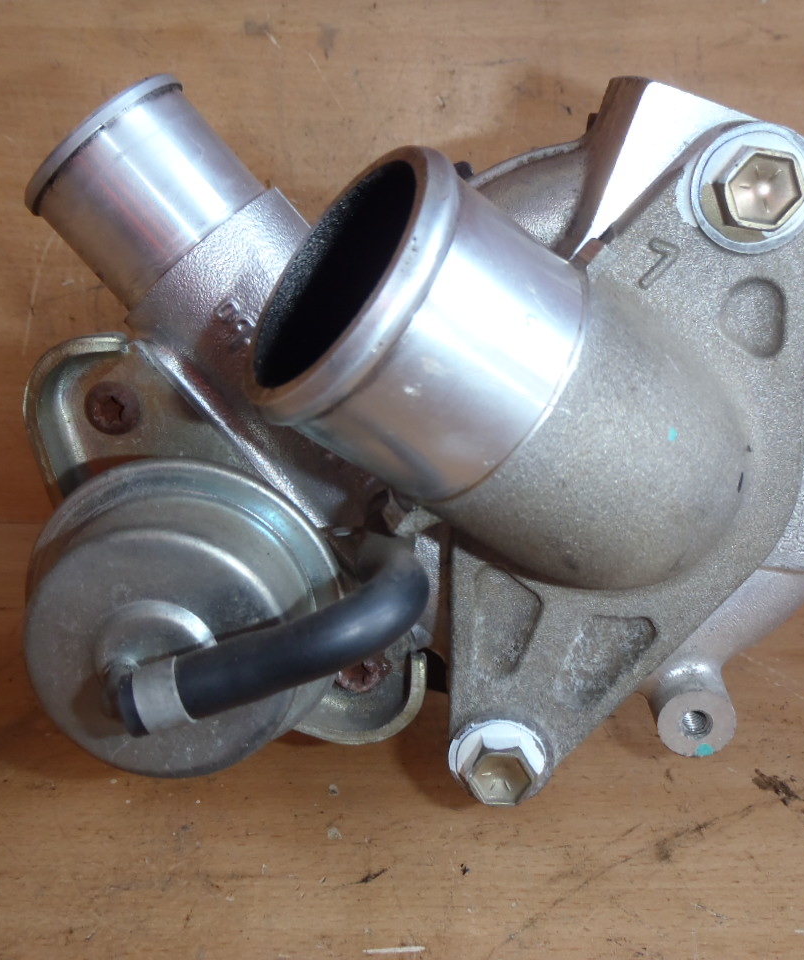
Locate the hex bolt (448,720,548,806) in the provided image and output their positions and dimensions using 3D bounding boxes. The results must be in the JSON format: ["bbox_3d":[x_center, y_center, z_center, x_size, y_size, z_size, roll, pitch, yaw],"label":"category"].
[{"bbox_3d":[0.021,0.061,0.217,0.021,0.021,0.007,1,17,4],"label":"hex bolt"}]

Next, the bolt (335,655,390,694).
[{"bbox_3d":[-0.010,0.043,0.234,0.012,0.012,0.004,1,17,4],"label":"bolt"}]

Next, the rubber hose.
[{"bbox_3d":[-0.021,0.029,0.191,0.066,0.015,0.028,-28,19,-15],"label":"rubber hose"}]

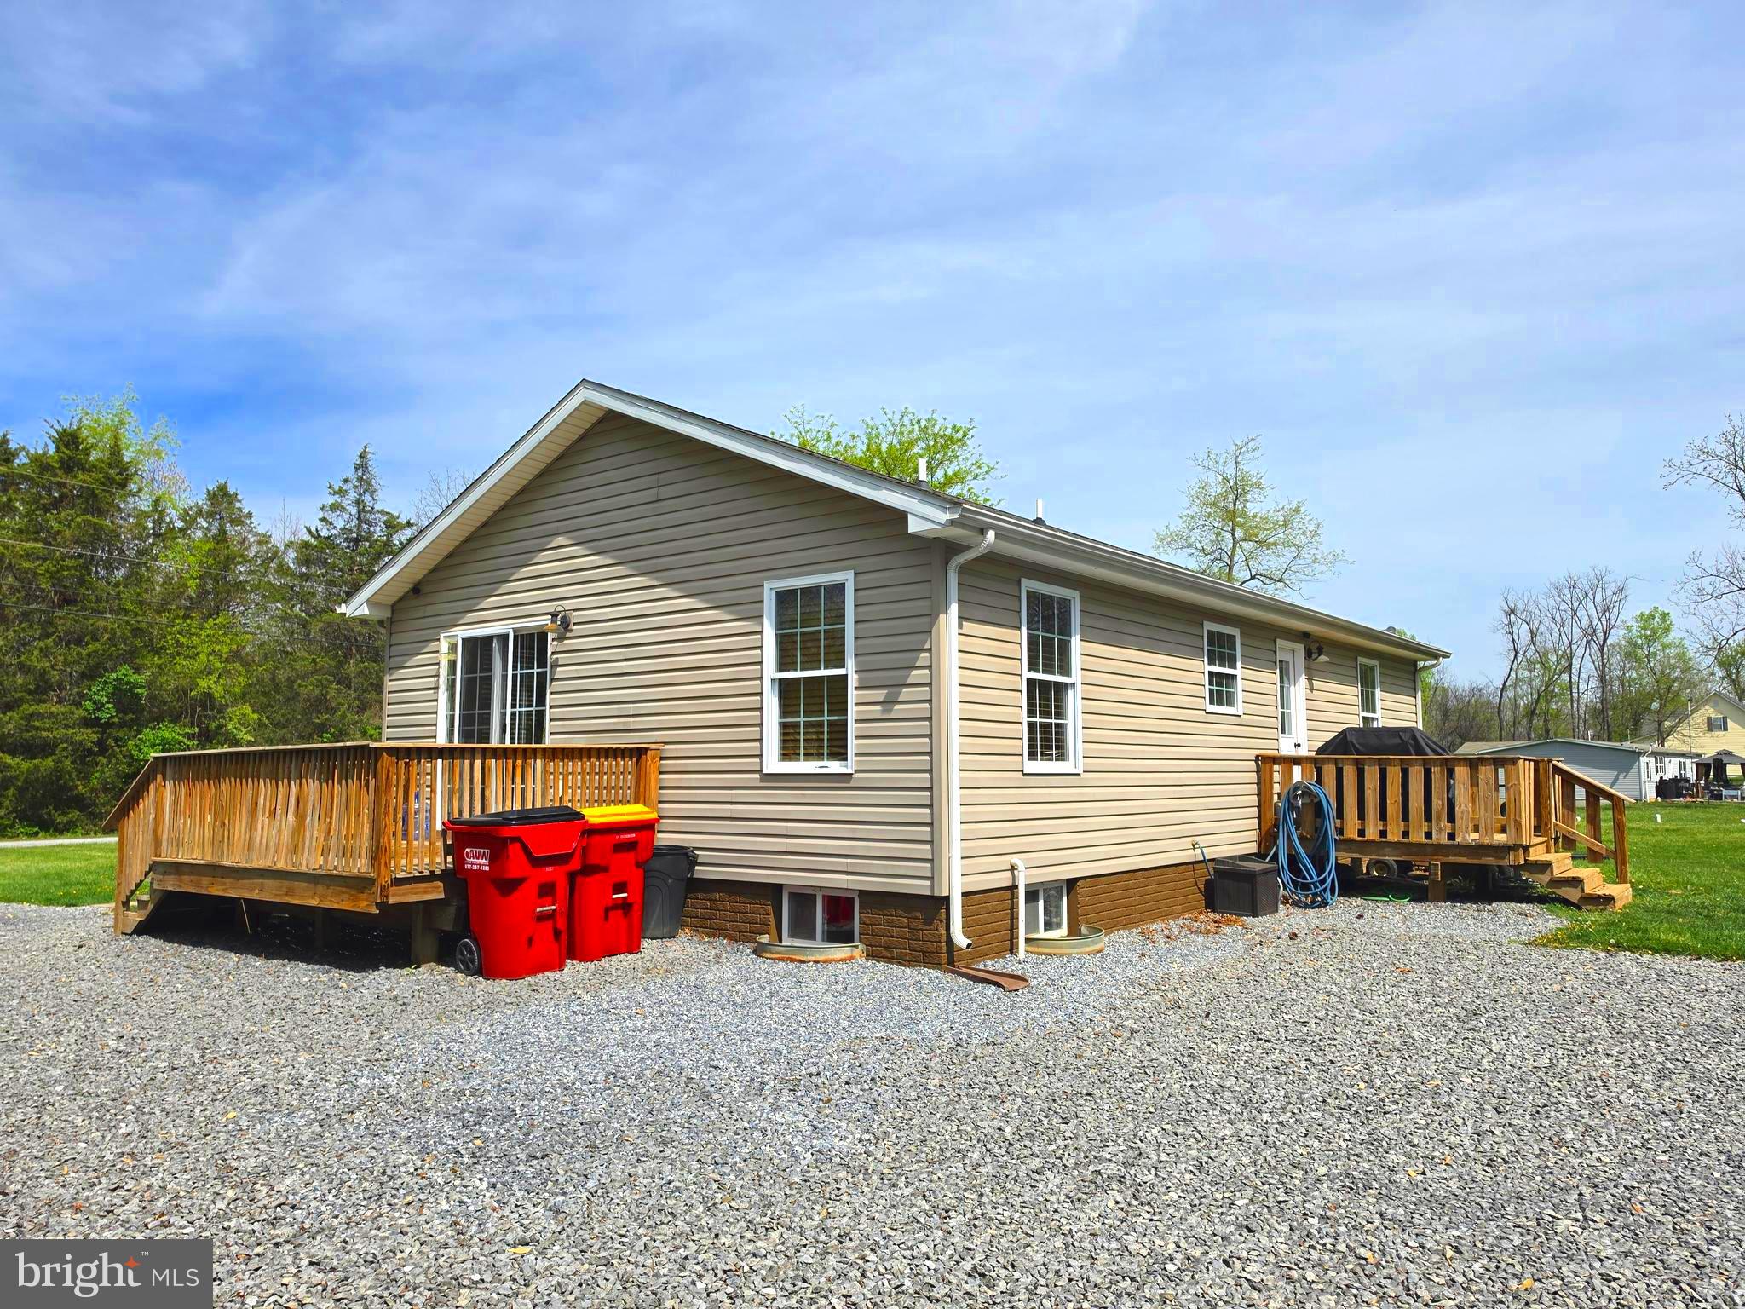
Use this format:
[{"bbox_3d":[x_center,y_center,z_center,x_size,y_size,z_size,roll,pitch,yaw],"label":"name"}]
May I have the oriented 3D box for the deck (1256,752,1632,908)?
[{"bbox_3d":[6.553,1.955,13.167,3.450,1.540,2.600,-4,-7,39],"label":"deck"}]

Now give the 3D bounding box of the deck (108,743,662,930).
[{"bbox_3d":[-4.634,1.703,10.862,5.000,1.660,2.800,-4,-7,39],"label":"deck"}]

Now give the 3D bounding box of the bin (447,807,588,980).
[{"bbox_3d":[-2.550,1.665,8.240,0.850,1.140,0.710,-3,-6,30],"label":"bin"}]

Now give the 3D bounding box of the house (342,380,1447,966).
[{"bbox_3d":[1.561,0.464,16.170,8.810,5.120,13.780,-4,-7,39],"label":"house"}]

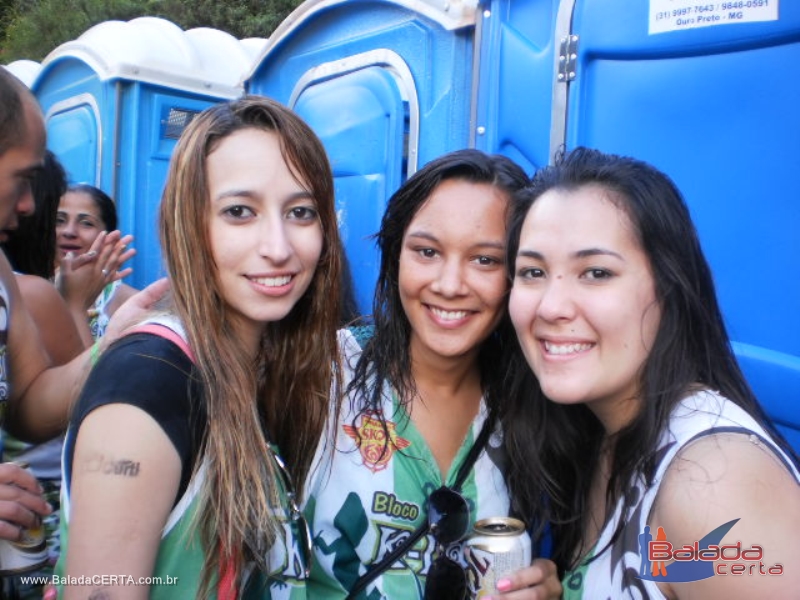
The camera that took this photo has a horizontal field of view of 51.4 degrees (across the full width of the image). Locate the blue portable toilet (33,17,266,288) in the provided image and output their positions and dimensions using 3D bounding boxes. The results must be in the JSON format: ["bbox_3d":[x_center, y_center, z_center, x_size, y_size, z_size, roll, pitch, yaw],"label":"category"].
[{"bbox_3d":[-0.883,0.058,3.610,1.200,2.300,1.100,1,3,-41],"label":"blue portable toilet"}]

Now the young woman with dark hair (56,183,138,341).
[{"bbox_3d":[-0.834,0.507,2.132,0.500,1.600,0.380,3,2,-6],"label":"young woman with dark hair"}]

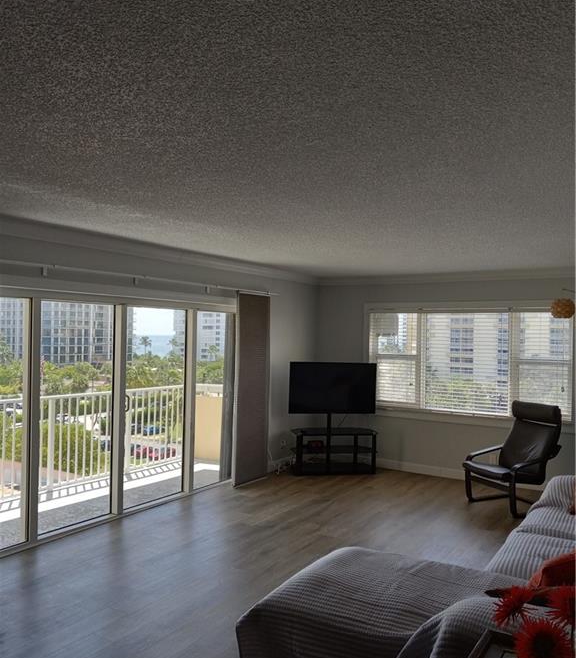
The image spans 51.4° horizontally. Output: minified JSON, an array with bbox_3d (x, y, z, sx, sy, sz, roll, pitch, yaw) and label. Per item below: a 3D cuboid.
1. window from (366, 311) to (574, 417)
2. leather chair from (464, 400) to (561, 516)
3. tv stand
[{"bbox_3d":[2.082,0.388,7.199,2.435,1.219,0.100,0,-1,33],"label":"window"},{"bbox_3d":[2.307,1.285,6.075,0.790,1.010,0.660,1,-1,-27],"label":"leather chair"},{"bbox_3d":[0.554,1.515,7.527,1.060,0.530,0.500,1,-1,-9],"label":"tv stand"}]

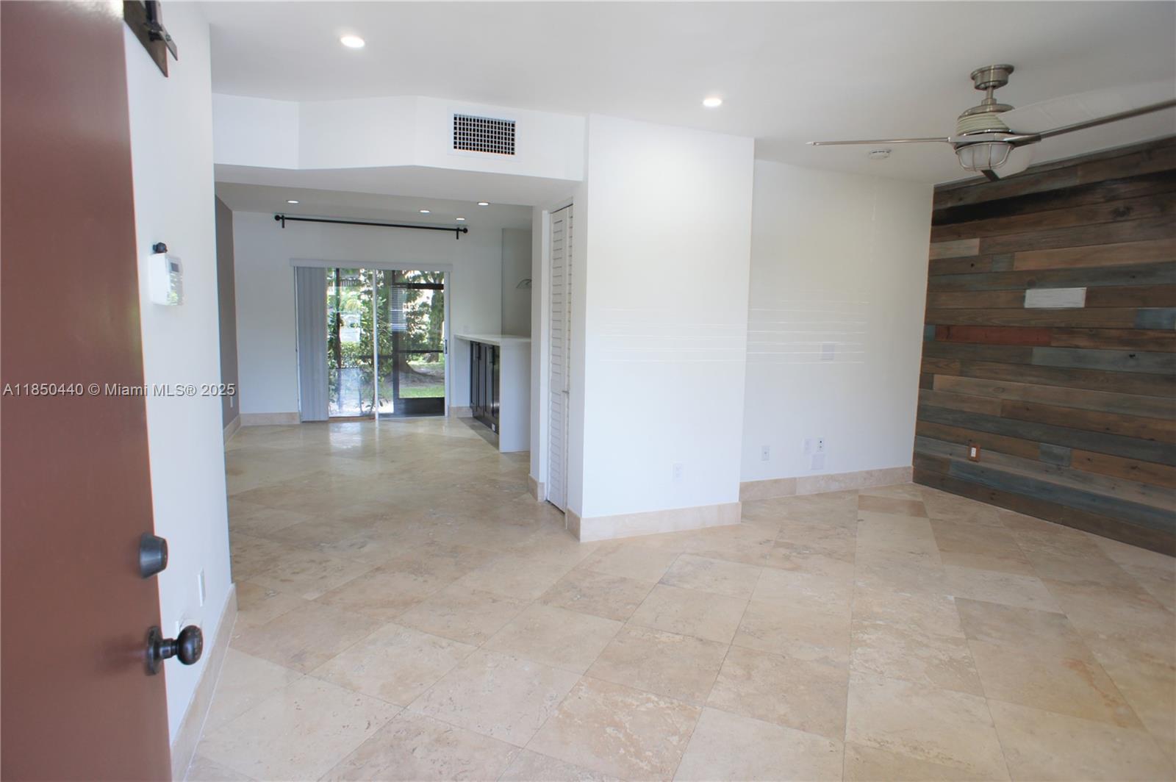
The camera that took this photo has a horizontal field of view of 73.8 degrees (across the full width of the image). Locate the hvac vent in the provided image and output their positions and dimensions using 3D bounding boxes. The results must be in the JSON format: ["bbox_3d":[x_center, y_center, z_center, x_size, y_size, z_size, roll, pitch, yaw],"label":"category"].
[{"bbox_3d":[-0.544,-1.348,4.128,0.338,0.187,0.040,-1,6,-21],"label":"hvac vent"}]

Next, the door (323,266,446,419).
[{"bbox_3d":[-2.385,-0.541,9.027,1.496,1.754,0.100,-1,6,-21],"label":"door"}]

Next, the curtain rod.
[{"bbox_3d":[-2.383,-1.843,8.794,2.103,0.130,0.120,-1,6,-21],"label":"curtain rod"}]

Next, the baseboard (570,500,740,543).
[{"bbox_3d":[0.427,0.769,4.749,1.109,0.144,0.180,-1,6,-23],"label":"baseboard"}]

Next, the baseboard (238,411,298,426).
[{"bbox_3d":[-3.522,0.314,8.681,0.606,0.141,0.025,-1,6,-21],"label":"baseboard"}]

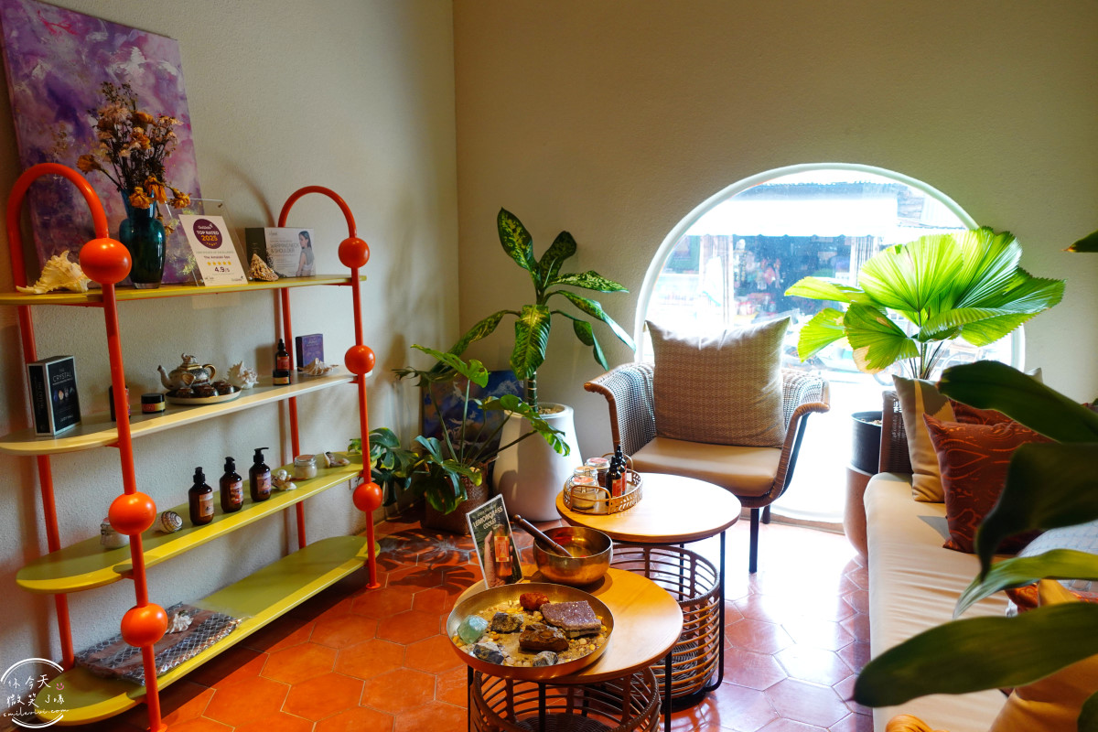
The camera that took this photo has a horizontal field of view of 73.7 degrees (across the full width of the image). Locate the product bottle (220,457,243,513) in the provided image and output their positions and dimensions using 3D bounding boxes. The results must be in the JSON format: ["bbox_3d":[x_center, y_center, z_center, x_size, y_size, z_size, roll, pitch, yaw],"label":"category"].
[{"bbox_3d":[-0.961,0.355,2.210,0.067,0.169,0.066,6,11,32],"label":"product bottle"}]

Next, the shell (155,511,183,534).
[{"bbox_3d":[-1.034,0.424,1.995,0.072,0.052,0.056,2,10,15],"label":"shell"}]

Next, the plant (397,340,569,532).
[{"bbox_3d":[-0.288,0.313,3.138,0.650,0.790,0.560,4,10,25],"label":"plant"}]

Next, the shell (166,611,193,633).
[{"bbox_3d":[-1.203,0.820,2.368,0.093,0.052,0.070,-9,12,-40],"label":"shell"}]

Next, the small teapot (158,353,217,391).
[{"bbox_3d":[-1.088,0.018,2.200,0.095,0.106,0.158,7,12,38],"label":"small teapot"}]

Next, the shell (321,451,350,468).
[{"bbox_3d":[-0.779,0.341,2.670,0.100,0.048,0.060,-4,10,-23],"label":"shell"}]

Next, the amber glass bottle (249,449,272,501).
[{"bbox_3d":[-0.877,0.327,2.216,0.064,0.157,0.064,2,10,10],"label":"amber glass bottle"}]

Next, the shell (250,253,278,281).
[{"bbox_3d":[-0.927,-0.320,2.380,0.090,0.085,0.080,-4,10,-23],"label":"shell"}]

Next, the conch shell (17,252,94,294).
[{"bbox_3d":[-1.175,-0.222,1.740,0.160,0.102,0.105,-3,10,-15],"label":"conch shell"}]

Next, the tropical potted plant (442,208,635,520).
[{"bbox_3d":[-0.047,-0.010,3.259,0.790,1.400,0.660,4,10,25],"label":"tropical potted plant"}]

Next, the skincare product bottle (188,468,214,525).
[{"bbox_3d":[-0.972,0.358,2.032,0.064,0.155,0.064,5,11,27],"label":"skincare product bottle"}]

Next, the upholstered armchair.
[{"bbox_3d":[0.654,0.387,2.990,0.910,0.700,0.670,4,10,25],"label":"upholstered armchair"}]

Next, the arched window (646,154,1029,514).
[{"bbox_3d":[1.091,-0.076,3.046,1.490,1.490,0.100,4,10,24],"label":"arched window"}]

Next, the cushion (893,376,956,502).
[{"bbox_3d":[1.330,0.230,2.340,0.460,0.430,0.150,2,-3,10],"label":"cushion"}]

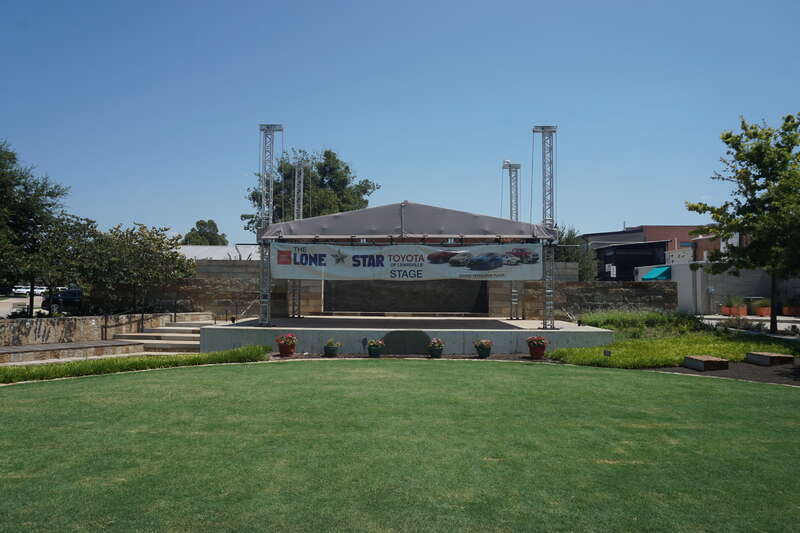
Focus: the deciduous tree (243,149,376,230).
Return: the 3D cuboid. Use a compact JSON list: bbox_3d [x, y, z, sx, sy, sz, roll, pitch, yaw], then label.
[{"bbox_3d":[-6.113,-2.383,37.006,9.600,11.570,9.300,0,-2,-1],"label":"deciduous tree"}]

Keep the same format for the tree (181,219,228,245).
[{"bbox_3d":[-27.438,-0.945,74.594,7.200,11.303,7.200,0,-2,-1],"label":"tree"}]

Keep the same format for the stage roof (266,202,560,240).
[{"bbox_3d":[0.208,-1.392,20.421,9.826,1.233,5.900,0,-2,-1],"label":"stage roof"}]

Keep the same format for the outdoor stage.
[{"bbox_3d":[0.231,2.675,21.671,13.486,0.785,8.479,1,-3,0],"label":"outdoor stage"}]

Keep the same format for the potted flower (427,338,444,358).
[{"bbox_3d":[1.134,2.547,16.760,0.569,0.617,0.569,1,-3,0],"label":"potted flower"}]

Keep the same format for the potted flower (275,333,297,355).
[{"bbox_3d":[-3.453,2.374,16.114,0.660,0.697,0.600,0,-2,-1],"label":"potted flower"}]

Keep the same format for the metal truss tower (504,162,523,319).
[{"bbox_3d":[4.920,-1.171,23.152,0.800,6.874,0.750,0,-2,-1],"label":"metal truss tower"}]

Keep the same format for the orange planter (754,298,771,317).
[{"bbox_3d":[23.832,2.672,35.024,0.750,1.130,0.650,0,-3,20],"label":"orange planter"}]

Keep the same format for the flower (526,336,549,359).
[{"bbox_3d":[4.165,2.453,16.150,0.620,0.664,0.580,0,-2,-1],"label":"flower"}]

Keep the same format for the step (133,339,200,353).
[{"bbox_3d":[-7.635,2.601,17.290,2.050,0.263,0.950,0,-2,-1],"label":"step"}]

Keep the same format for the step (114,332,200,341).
[{"bbox_3d":[-8.256,2.516,18.999,3.344,0.162,1.103,1,-3,0],"label":"step"}]

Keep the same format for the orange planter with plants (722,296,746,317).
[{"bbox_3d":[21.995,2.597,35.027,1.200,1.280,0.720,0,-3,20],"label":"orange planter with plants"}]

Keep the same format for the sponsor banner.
[{"bbox_3d":[0.215,-0.122,17.673,9.020,1.218,0.060,0,-2,-1],"label":"sponsor banner"}]

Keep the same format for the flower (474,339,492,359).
[{"bbox_3d":[2.640,2.564,16.753,0.585,0.611,0.585,1,-3,0],"label":"flower"}]

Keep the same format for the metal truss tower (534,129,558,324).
[{"bbox_3d":[5.344,-1.433,19.188,0.780,7.300,0.650,1,-3,0],"label":"metal truss tower"}]

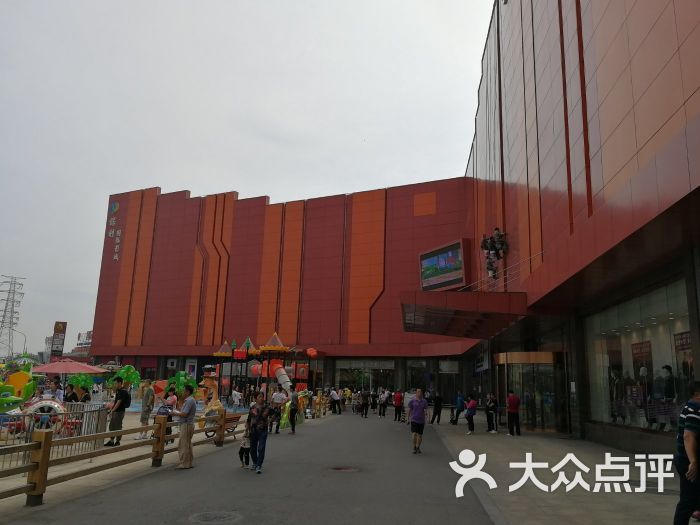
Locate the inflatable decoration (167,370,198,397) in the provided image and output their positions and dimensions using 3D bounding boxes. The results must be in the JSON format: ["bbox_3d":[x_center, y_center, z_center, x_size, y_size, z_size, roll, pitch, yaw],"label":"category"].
[{"bbox_3d":[-9.190,6.990,29.601,1.750,2.153,1.750,6,-13,-16],"label":"inflatable decoration"}]

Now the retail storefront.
[{"bbox_3d":[8.318,2.995,16.144,0.450,3.650,7.400,1,-13,6],"label":"retail storefront"}]

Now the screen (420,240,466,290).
[{"bbox_3d":[7.510,0.405,43.582,0.600,3.400,5.150,3,-11,-30],"label":"screen"}]

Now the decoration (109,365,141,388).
[{"bbox_3d":[-12.031,6.608,28.777,1.750,2.341,1.750,7,-14,-21],"label":"decoration"}]

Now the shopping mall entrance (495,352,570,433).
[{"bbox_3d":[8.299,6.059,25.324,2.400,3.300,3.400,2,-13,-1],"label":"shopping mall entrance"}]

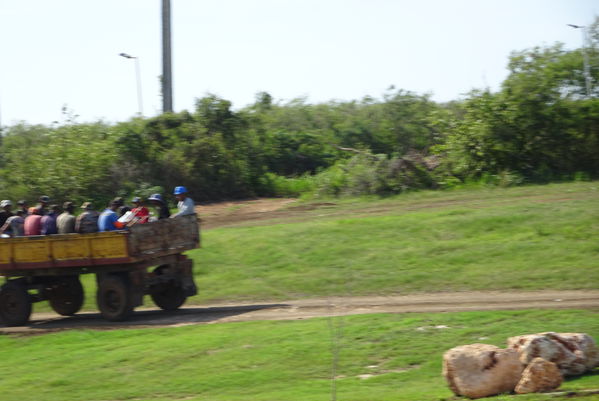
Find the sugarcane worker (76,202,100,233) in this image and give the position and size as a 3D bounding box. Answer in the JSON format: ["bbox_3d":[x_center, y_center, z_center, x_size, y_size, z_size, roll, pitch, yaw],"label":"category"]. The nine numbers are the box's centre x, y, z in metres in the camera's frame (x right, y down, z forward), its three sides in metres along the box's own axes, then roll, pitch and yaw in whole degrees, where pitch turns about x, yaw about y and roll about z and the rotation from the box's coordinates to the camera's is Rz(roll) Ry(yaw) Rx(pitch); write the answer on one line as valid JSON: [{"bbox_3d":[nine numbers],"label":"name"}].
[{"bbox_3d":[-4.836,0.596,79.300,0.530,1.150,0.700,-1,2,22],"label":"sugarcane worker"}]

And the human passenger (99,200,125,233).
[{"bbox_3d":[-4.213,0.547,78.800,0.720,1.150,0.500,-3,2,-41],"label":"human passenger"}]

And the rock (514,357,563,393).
[{"bbox_3d":[3.744,2.741,54.200,0.740,0.580,0.600,-2,1,6],"label":"rock"}]

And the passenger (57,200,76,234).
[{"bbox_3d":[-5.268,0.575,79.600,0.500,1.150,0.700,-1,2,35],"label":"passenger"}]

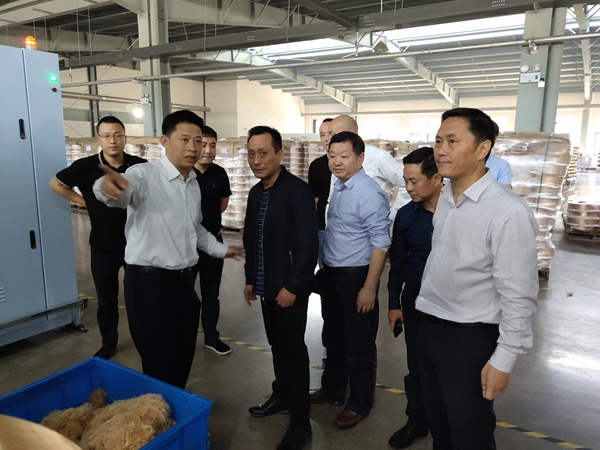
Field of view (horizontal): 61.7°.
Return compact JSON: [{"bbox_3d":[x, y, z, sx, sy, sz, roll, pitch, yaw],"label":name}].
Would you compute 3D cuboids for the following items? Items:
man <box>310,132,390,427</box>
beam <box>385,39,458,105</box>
[{"bbox_3d":[0.280,0.317,2.896,0.380,1.670,0.530,-7,12,-36],"label":"man"},{"bbox_3d":[7.321,-8.590,28.816,0.270,0.750,13.100,6,5,31],"label":"beam"}]

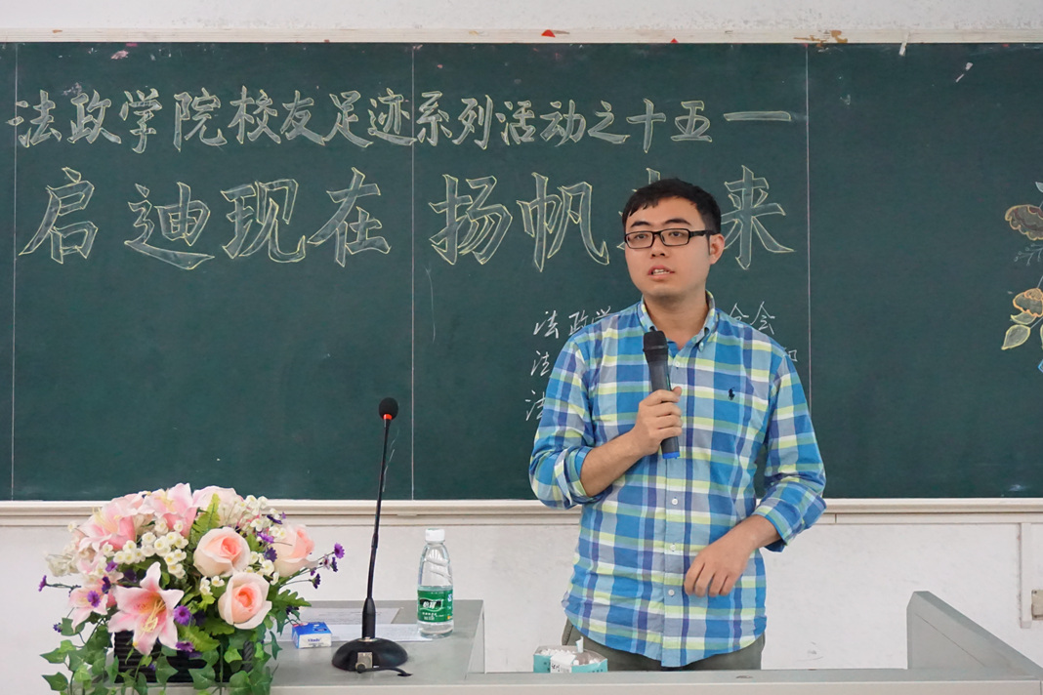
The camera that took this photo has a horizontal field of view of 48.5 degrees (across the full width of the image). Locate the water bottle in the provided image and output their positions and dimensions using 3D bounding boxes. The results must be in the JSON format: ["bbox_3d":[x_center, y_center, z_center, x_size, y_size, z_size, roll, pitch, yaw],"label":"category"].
[{"bbox_3d":[-0.141,0.386,1.902,0.061,0.171,0.061,0,-2,0],"label":"water bottle"}]

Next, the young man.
[{"bbox_3d":[0.308,0.535,2.280,0.570,1.740,0.420,-1,-2,13],"label":"young man"}]

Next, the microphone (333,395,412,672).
[{"bbox_3d":[-0.218,0.269,1.725,0.115,0.395,0.125,0,-2,9],"label":"microphone"}]

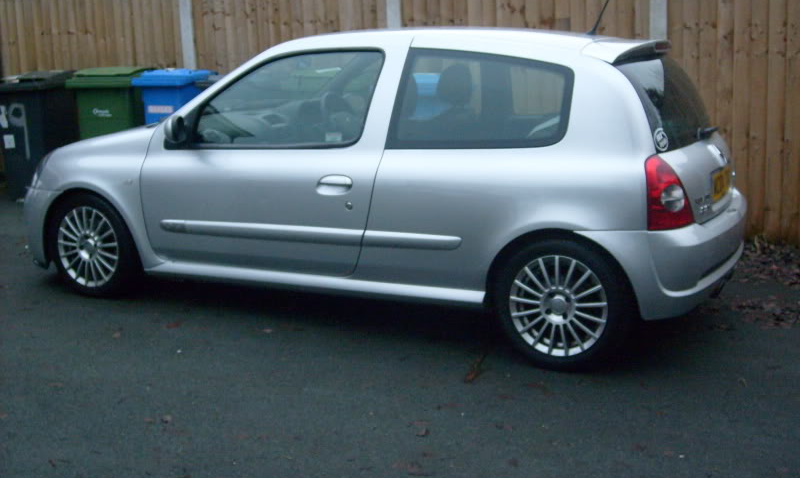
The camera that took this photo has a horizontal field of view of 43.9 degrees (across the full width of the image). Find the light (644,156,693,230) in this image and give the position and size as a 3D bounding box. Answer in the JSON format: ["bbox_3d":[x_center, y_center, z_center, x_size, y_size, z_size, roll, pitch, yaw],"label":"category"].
[{"bbox_3d":[1.045,-0.180,3.852,0.170,0.280,0.210,6,12,26],"label":"light"}]

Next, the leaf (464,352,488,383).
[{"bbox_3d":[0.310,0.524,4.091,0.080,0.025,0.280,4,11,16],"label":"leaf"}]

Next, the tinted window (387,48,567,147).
[{"bbox_3d":[0.326,-0.583,4.115,0.773,0.447,0.050,4,-8,24],"label":"tinted window"}]

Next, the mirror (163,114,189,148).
[{"bbox_3d":[-1.027,-0.504,4.595,0.090,0.145,0.180,4,11,18],"label":"mirror"}]

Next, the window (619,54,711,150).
[{"bbox_3d":[1.221,-0.622,4.418,0.090,0.420,1.190,-25,-2,28],"label":"window"}]

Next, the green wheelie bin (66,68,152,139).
[{"bbox_3d":[-2.455,-0.930,8.600,0.555,1.070,0.680,-1,10,1],"label":"green wheelie bin"}]

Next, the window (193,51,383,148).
[{"bbox_3d":[-0.524,-0.631,4.522,0.971,0.420,0.060,3,-8,27],"label":"window"}]

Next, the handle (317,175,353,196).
[{"bbox_3d":[-0.285,-0.233,4.332,0.183,0.090,0.050,6,12,26],"label":"handle"}]

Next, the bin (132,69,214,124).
[{"bbox_3d":[-1.925,-0.925,8.620,0.510,1.060,0.600,2,11,18],"label":"bin"}]

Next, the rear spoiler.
[{"bbox_3d":[1.071,-0.839,4.452,0.240,0.110,1.130,6,12,26],"label":"rear spoiler"}]

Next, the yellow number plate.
[{"bbox_3d":[1.423,-0.249,4.387,0.020,0.113,0.520,2,10,26],"label":"yellow number plate"}]

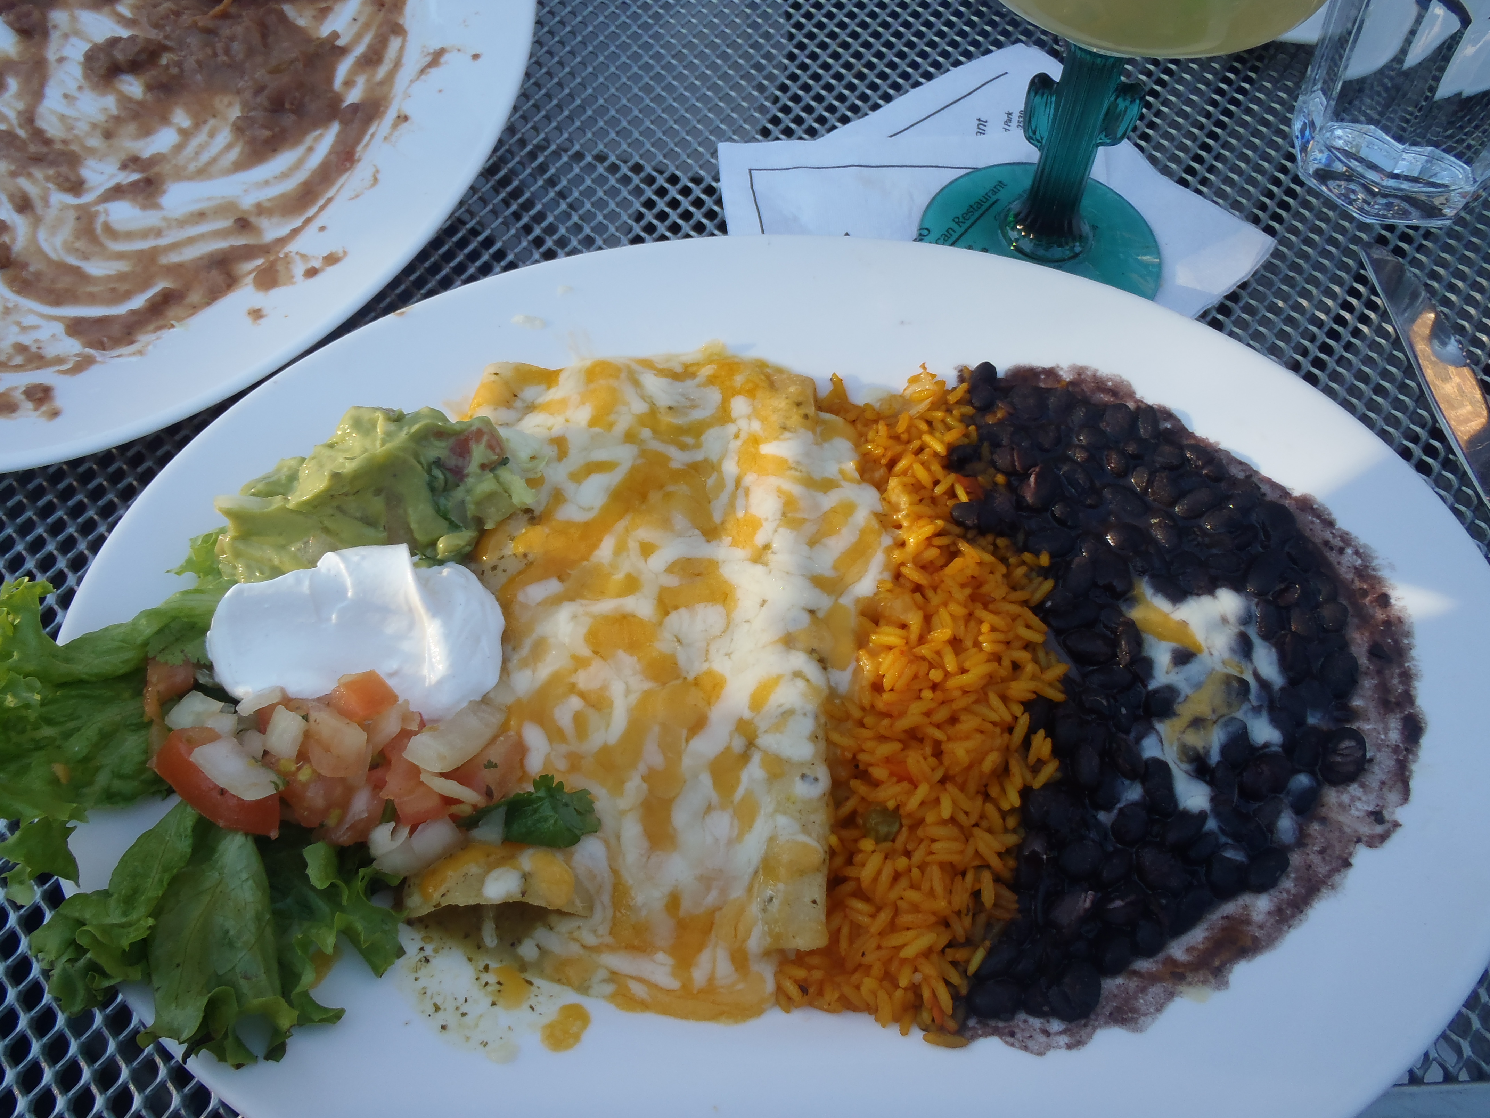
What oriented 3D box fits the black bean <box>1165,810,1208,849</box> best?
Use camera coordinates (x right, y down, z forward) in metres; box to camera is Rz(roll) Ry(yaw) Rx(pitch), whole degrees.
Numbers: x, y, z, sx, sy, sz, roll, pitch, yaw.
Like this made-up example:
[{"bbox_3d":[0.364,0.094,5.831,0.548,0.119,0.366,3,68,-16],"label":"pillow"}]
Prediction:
[{"bbox_3d":[0.101,0.062,0.277,0.012,0.007,0.007,-31,65,-18],"label":"black bean"}]

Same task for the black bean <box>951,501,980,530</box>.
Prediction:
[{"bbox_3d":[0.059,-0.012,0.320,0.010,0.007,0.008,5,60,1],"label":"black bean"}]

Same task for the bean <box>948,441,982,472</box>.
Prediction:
[{"bbox_3d":[0.058,-0.027,0.319,0.010,0.006,0.007,-13,61,-9],"label":"bean"}]

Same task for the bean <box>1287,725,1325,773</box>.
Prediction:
[{"bbox_3d":[0.136,0.046,0.293,0.007,0.007,0.012,17,61,8],"label":"bean"}]

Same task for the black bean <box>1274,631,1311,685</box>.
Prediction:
[{"bbox_3d":[0.138,0.025,0.304,0.009,0.008,0.014,6,60,2],"label":"black bean"}]

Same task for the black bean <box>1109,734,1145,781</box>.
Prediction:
[{"bbox_3d":[0.090,0.047,0.283,0.007,0.007,0.012,-19,62,-12],"label":"black bean"}]

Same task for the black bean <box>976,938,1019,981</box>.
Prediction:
[{"bbox_3d":[0.054,0.085,0.257,0.012,0.006,0.007,-36,67,-20],"label":"black bean"}]

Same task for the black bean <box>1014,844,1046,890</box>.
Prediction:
[{"bbox_3d":[0.064,0.069,0.272,0.007,0.007,0.011,11,61,5],"label":"black bean"}]

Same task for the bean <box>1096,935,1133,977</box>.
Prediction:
[{"bbox_3d":[0.083,0.089,0.271,0.007,0.007,0.010,36,66,18],"label":"bean"}]

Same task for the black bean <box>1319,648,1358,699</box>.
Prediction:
[{"bbox_3d":[0.151,0.029,0.305,0.009,0.008,0.014,18,61,9],"label":"black bean"}]

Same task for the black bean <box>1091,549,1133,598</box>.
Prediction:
[{"bbox_3d":[0.092,0.004,0.303,0.009,0.007,0.013,-22,63,-14],"label":"black bean"}]

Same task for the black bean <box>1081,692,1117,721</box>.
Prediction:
[{"bbox_3d":[0.087,0.036,0.297,0.009,0.007,0.007,19,61,10],"label":"black bean"}]

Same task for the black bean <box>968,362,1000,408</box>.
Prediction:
[{"bbox_3d":[0.065,-0.047,0.330,0.008,0.007,0.015,14,61,6],"label":"black bean"}]

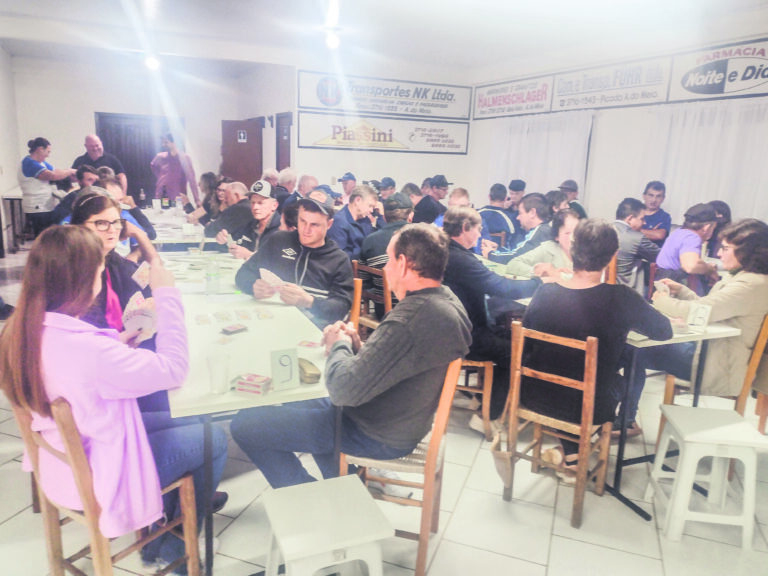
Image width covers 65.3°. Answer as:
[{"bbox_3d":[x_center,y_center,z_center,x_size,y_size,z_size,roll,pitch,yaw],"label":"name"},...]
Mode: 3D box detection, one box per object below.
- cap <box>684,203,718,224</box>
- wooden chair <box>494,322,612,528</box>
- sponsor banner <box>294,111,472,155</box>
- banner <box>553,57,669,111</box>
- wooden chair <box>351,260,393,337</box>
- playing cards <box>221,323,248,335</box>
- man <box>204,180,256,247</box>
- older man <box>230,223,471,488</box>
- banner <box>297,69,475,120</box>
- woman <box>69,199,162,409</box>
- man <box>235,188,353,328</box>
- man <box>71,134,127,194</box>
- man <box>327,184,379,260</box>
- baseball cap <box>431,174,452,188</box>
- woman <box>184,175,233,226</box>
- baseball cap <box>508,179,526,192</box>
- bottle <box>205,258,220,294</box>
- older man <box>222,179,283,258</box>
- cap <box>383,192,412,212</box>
[{"bbox_3d":[2.329,-0.555,4.400,0.250,0.130,0.180,14,8,-17],"label":"cap"},{"bbox_3d":[0.822,0.574,2.759,0.380,0.870,0.420,11,15,35],"label":"wooden chair"},{"bbox_3d":[0.081,-2.466,9.629,2.970,0.530,0.030,-3,13,-23],"label":"sponsor banner"},{"bbox_3d":[2.403,-2.186,6.522,0.030,0.431,1.724,-3,13,-23],"label":"banner"},{"bbox_3d":[0.039,0.247,4.127,0.420,0.870,0.380,-8,16,-40],"label":"wooden chair"},{"bbox_3d":[-0.647,0.175,2.596,0.062,0.018,0.092,12,16,40],"label":"playing cards"},{"bbox_3d":[-1.363,-0.279,5.351,0.800,1.290,0.560,-2,13,-17],"label":"man"},{"bbox_3d":[-0.135,0.390,2.376,0.880,1.328,0.580,6,13,16],"label":"older man"},{"bbox_3d":[0.103,-3.029,9.507,2.980,0.530,0.030,-3,13,-23],"label":"banner"},{"bbox_3d":[-1.042,0.303,2.505,0.760,1.376,0.560,6,13,18],"label":"woman"},{"bbox_3d":[-0.535,0.167,3.222,0.630,1.378,0.800,12,16,39],"label":"man"},{"bbox_3d":[-3.290,-0.913,6.991,0.600,1.694,0.380,-2,13,-17],"label":"man"},{"bbox_3d":[-0.134,-0.101,4.635,0.800,1.320,0.520,-1,13,-16],"label":"man"},{"bbox_3d":[0.691,-1.280,7.200,0.270,0.140,0.180,0,12,-10],"label":"baseball cap"},{"bbox_3d":[-1.807,-0.483,6.191,0.750,1.302,0.520,-5,14,-30],"label":"woman"},{"bbox_3d":[1.549,-1.186,6.968,0.190,0.115,0.250,9,14,29],"label":"baseball cap"},{"bbox_3d":[-0.967,-0.063,3.359,0.070,0.216,0.070,7,13,22],"label":"bottle"},{"bbox_3d":[-0.893,-0.093,4.396,0.800,1.350,0.550,-7,15,-36],"label":"older man"},{"bbox_3d":[0.110,-0.576,4.001,0.185,0.130,0.260,6,13,17],"label":"cap"}]

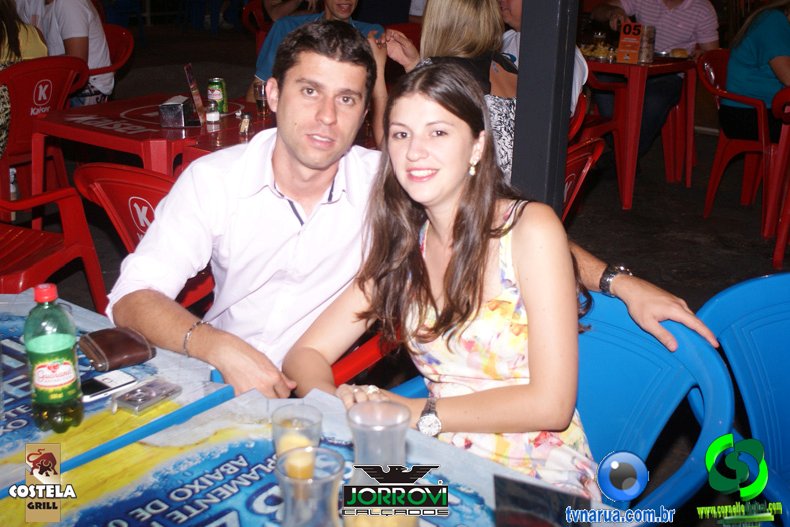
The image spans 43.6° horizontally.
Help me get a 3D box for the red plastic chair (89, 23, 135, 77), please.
[{"bbox_3d":[-1.744,-0.859,5.328,0.560,0.800,0.550,18,26,40],"label":"red plastic chair"}]

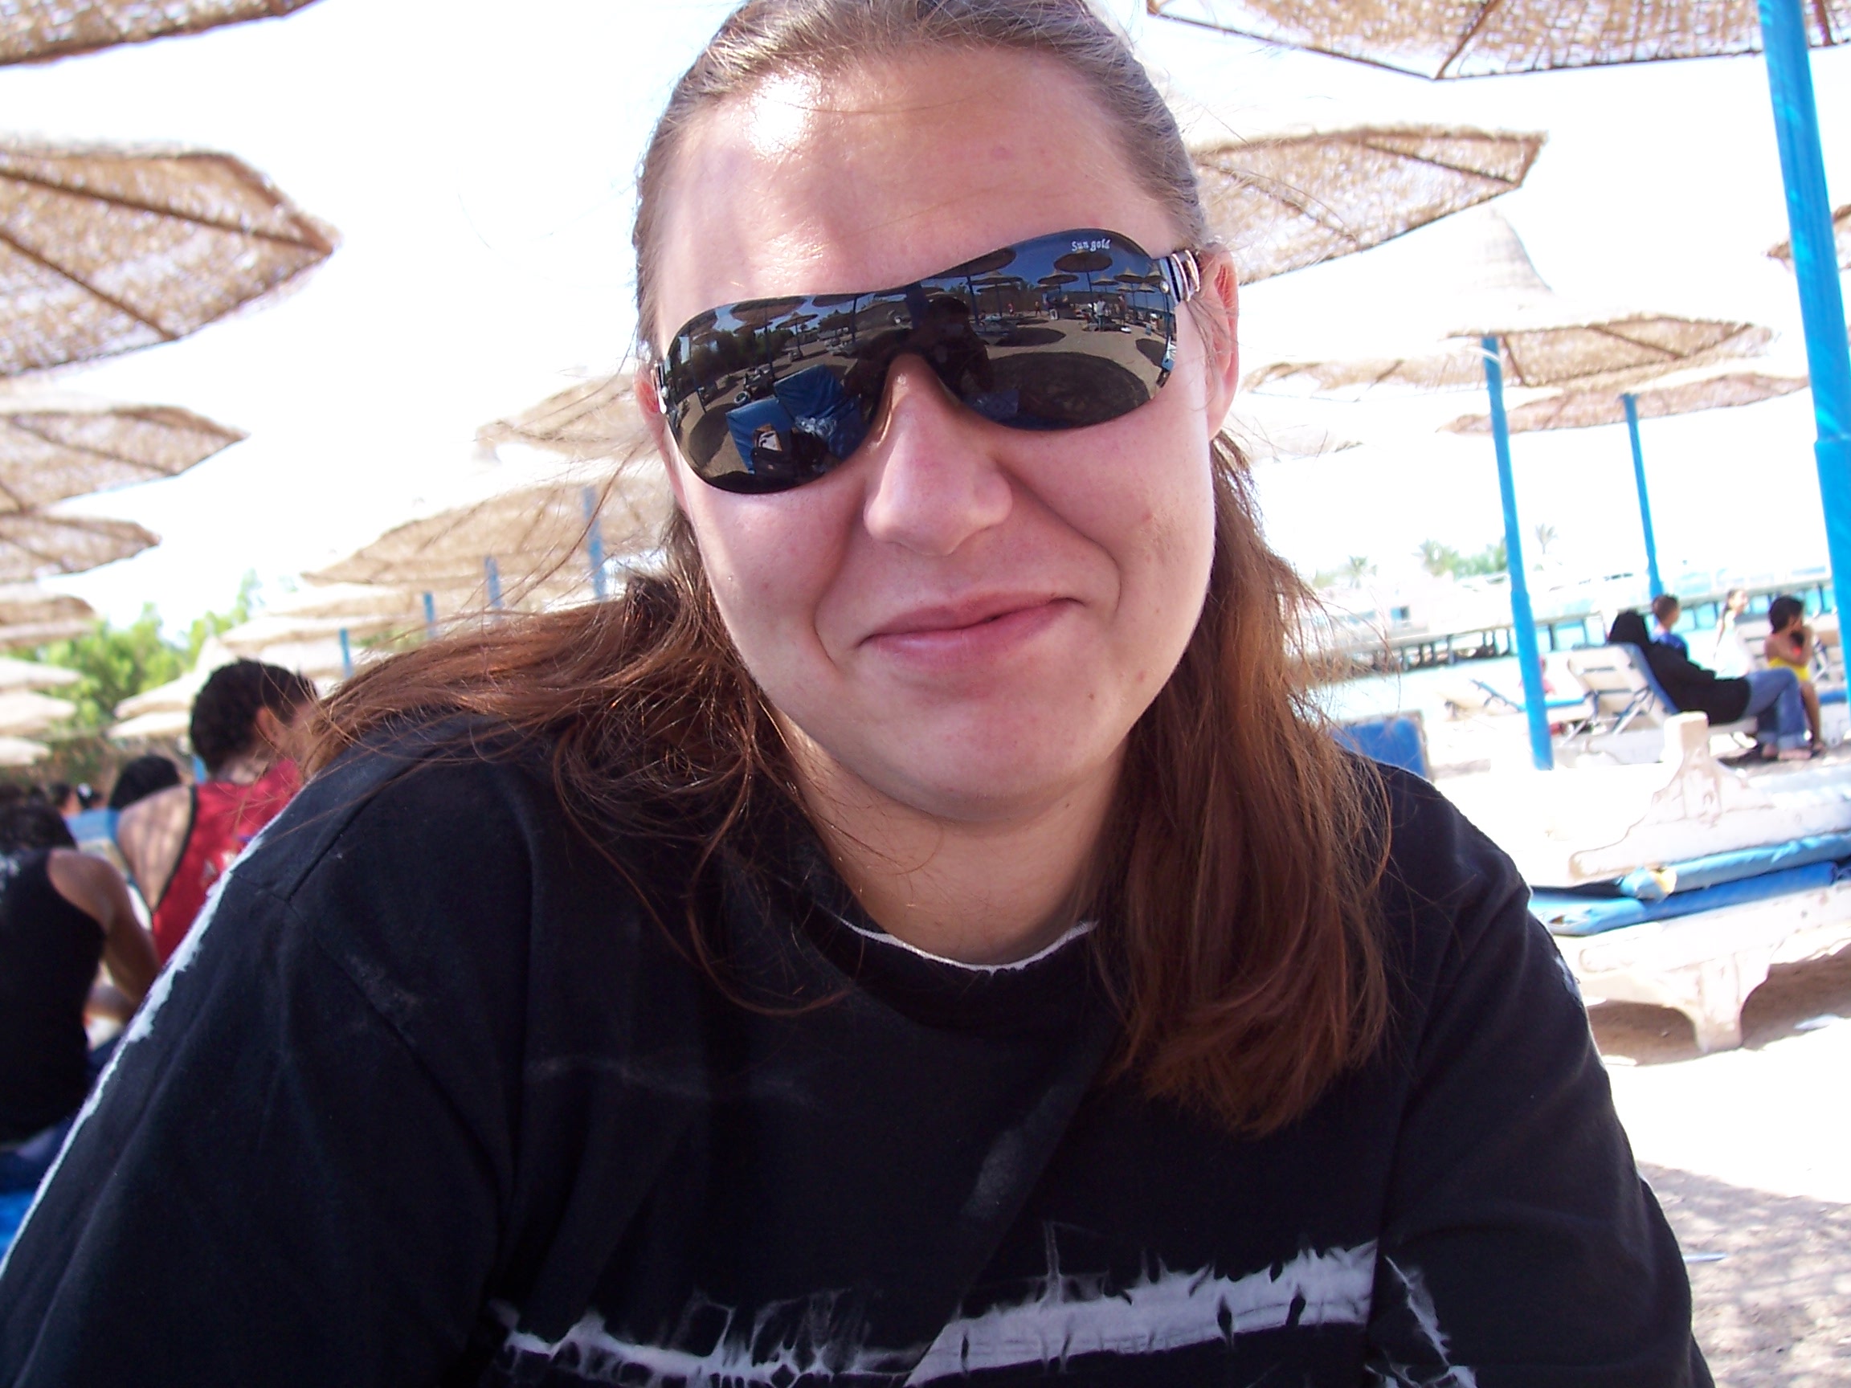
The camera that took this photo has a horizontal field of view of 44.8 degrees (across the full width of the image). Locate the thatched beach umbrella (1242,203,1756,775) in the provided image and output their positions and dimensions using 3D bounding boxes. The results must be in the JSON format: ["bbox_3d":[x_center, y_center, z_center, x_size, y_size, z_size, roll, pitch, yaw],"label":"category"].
[{"bbox_3d":[3.662,-1.259,13.700,3.190,3.445,3.190,-7,1,0],"label":"thatched beach umbrella"}]

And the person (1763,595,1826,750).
[{"bbox_3d":[5.060,-0.108,13.100,0.330,0.930,0.320,-7,1,-8],"label":"person"}]

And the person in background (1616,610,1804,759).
[{"bbox_3d":[4.527,-0.061,13.000,1.020,0.960,0.550,-7,1,-18],"label":"person in background"}]

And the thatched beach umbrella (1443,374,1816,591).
[{"bbox_3d":[6.061,-1.692,19.009,3.190,3.445,3.190,-7,1,0],"label":"thatched beach umbrella"}]

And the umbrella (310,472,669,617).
[{"bbox_3d":[-2.184,-0.438,15.509,3.190,3.445,3.190,-7,1,0],"label":"umbrella"}]

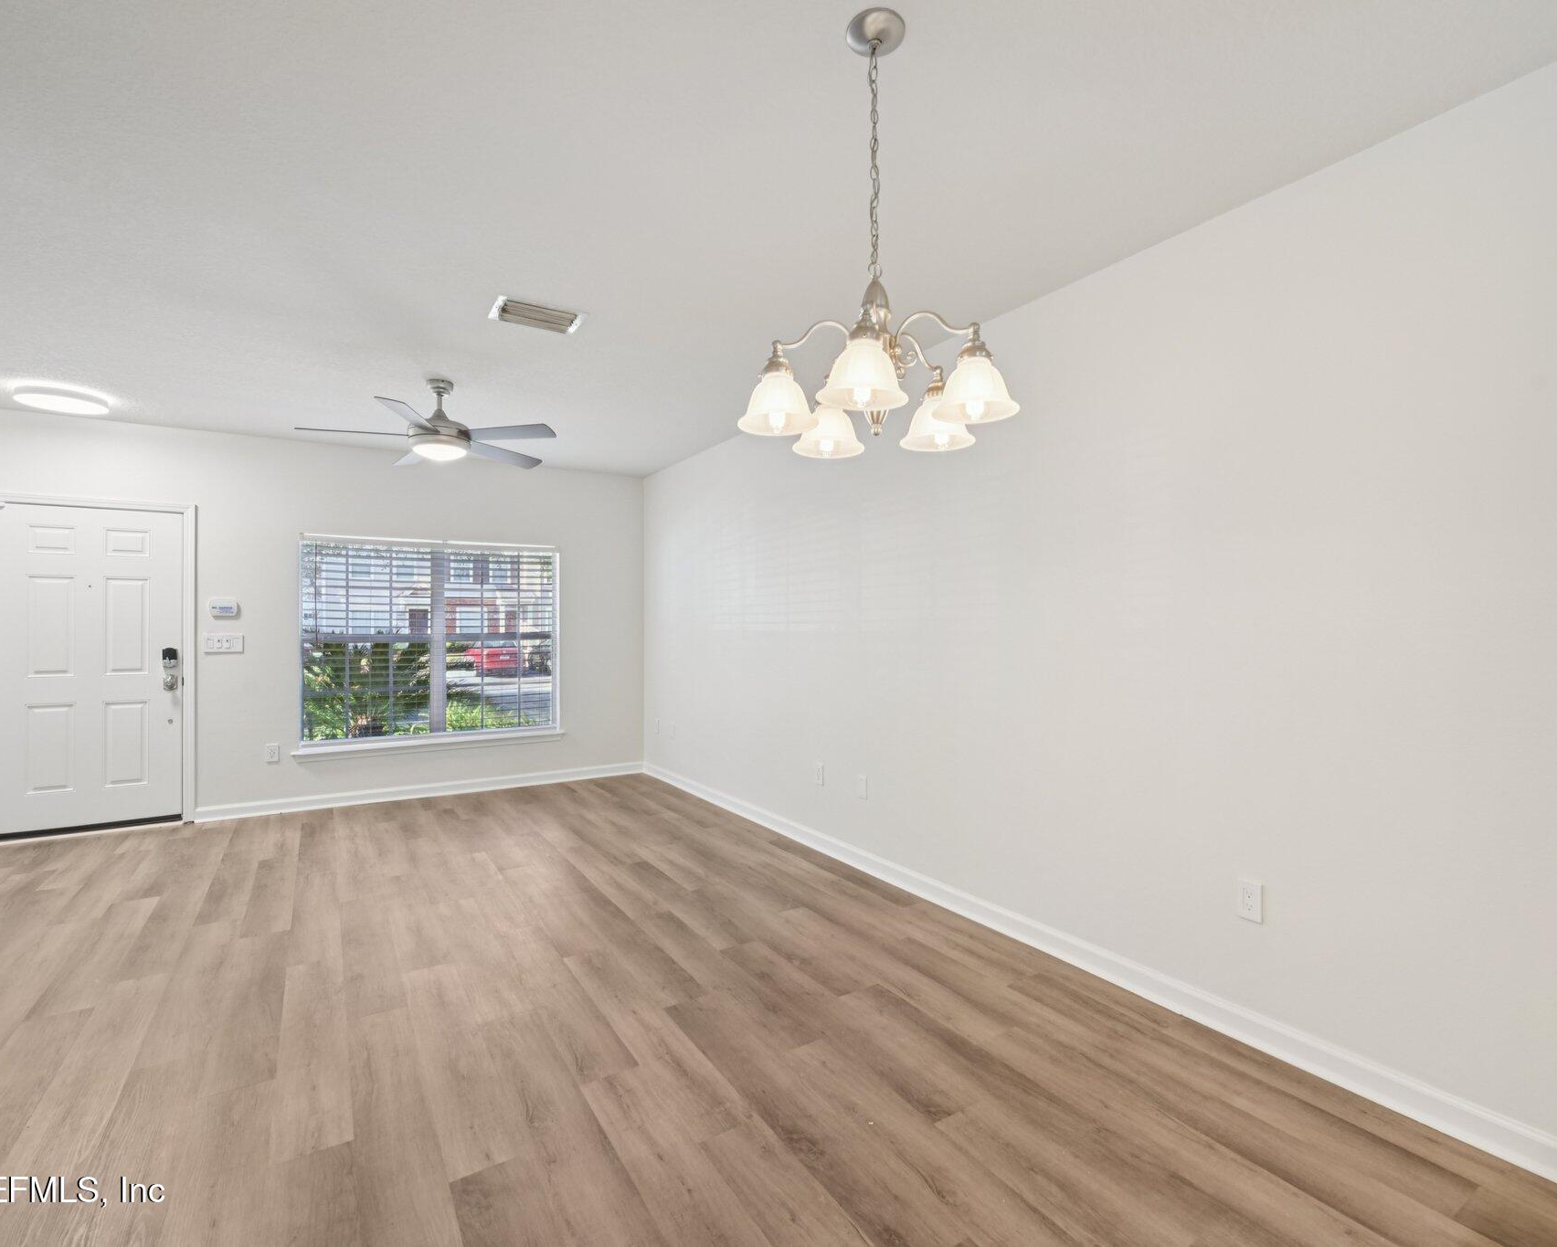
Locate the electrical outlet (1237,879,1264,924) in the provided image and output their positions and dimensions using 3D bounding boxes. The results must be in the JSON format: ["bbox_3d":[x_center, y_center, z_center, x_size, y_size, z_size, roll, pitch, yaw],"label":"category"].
[{"bbox_3d":[1.493,0.879,2.302,0.008,0.115,0.071,0,0,-32],"label":"electrical outlet"}]

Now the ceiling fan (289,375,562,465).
[{"bbox_3d":[-1.858,-1.110,3.999,1.300,0.437,1.300,0,0,-32],"label":"ceiling fan"}]

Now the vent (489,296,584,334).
[{"bbox_3d":[-1.043,-1.323,3.159,0.367,0.022,0.251,0,0,-32],"label":"vent"}]

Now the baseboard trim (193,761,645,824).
[{"bbox_3d":[-2.577,1.300,5.772,3.183,0.108,0.018,0,0,-32],"label":"baseboard trim"}]

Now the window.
[{"bbox_3d":[-2.686,0.127,5.761,1.856,1.531,0.110,0,0,-32],"label":"window"}]

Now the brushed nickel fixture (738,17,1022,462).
[{"bbox_3d":[0.219,-0.885,1.651,0.610,0.913,0.610,0,0,0],"label":"brushed nickel fixture"}]

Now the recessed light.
[{"bbox_3d":[-4.199,-1.302,4.272,0.405,0.045,0.405,0,0,-32],"label":"recessed light"}]

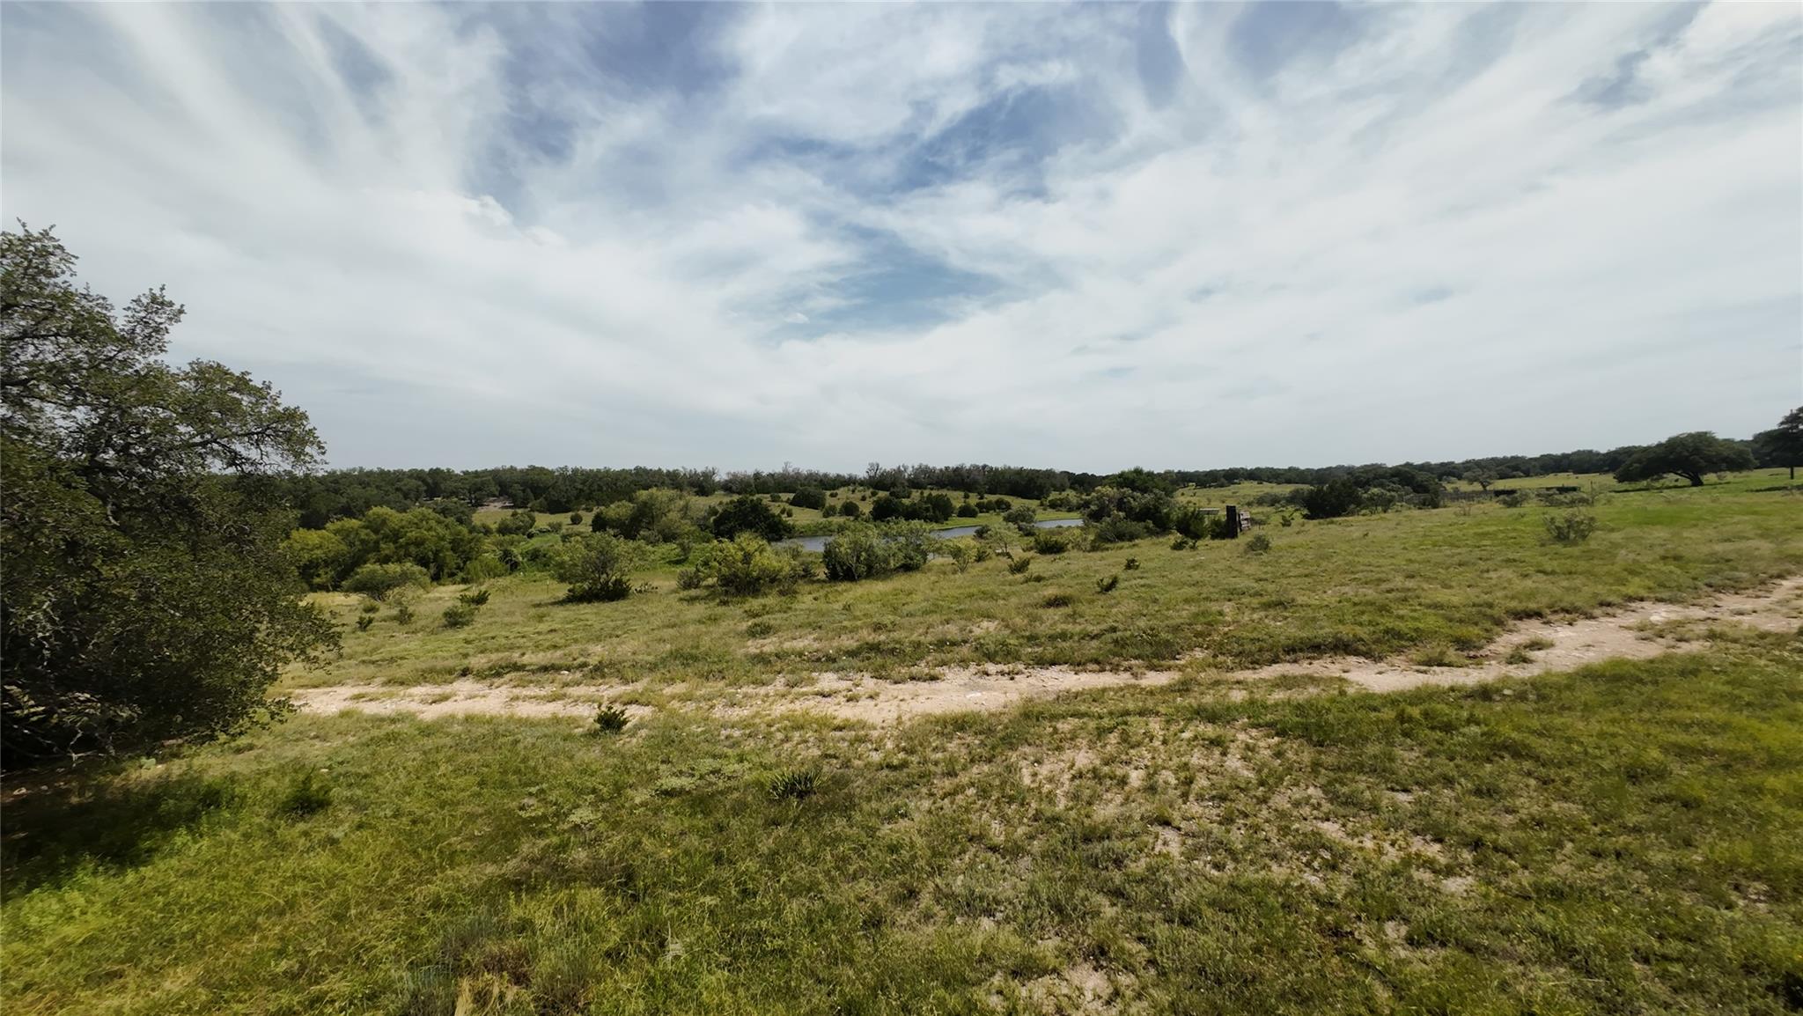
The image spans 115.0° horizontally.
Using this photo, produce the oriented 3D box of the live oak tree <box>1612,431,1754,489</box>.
[{"bbox_3d":[93.760,-5.800,69.000,10.030,6.800,10.340,-3,3,-36],"label":"live oak tree"}]

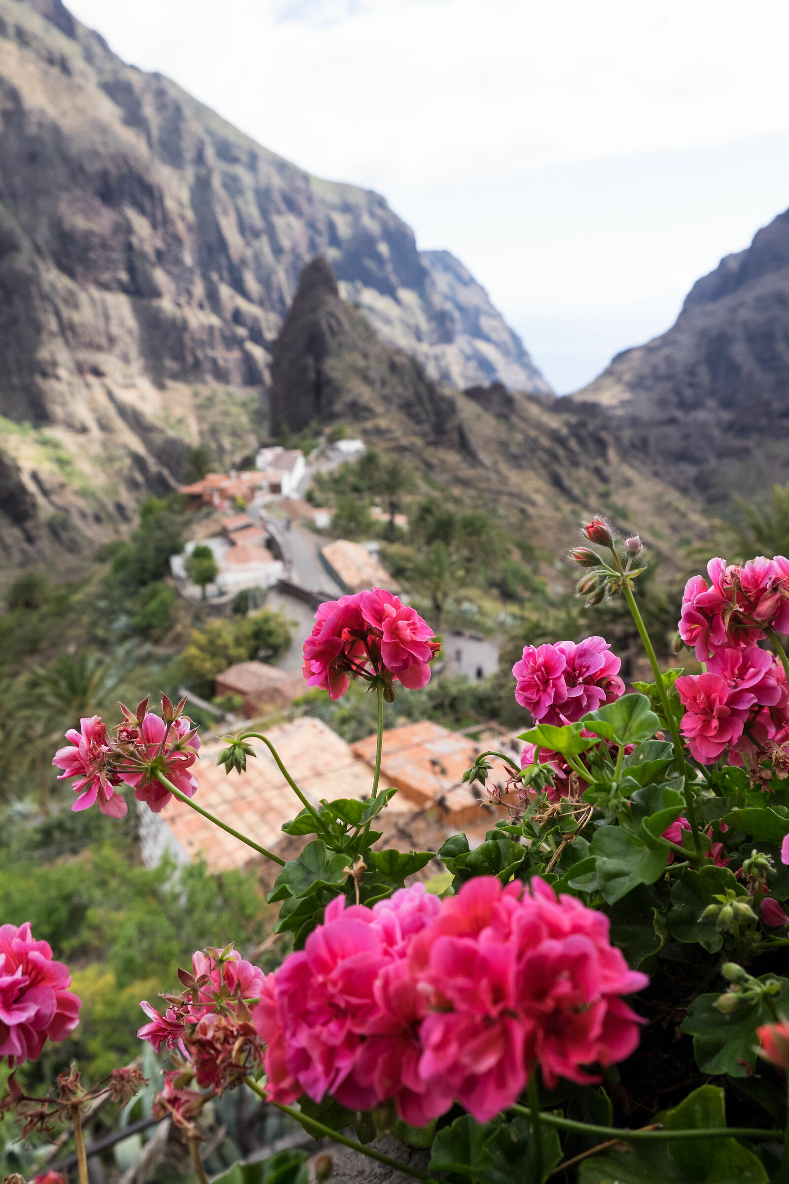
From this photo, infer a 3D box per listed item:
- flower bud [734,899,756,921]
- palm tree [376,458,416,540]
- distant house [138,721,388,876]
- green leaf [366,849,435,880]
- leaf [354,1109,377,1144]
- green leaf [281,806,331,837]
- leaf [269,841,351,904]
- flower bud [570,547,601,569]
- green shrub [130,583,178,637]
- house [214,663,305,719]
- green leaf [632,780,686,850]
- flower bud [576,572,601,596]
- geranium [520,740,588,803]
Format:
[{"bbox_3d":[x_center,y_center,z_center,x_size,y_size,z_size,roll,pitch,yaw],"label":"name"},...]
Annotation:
[{"bbox_3d":[0.182,0.165,0.460,0.013,0.008,0.008,35,-7,12],"label":"flower bud"},{"bbox_3d":[0.206,-13.889,132.000,6.000,12.200,6.000,0,17,0],"label":"palm tree"},{"bbox_3d":[-4.455,8.356,32.209,7.600,4.400,7.000,-13,22,-34],"label":"distant house"},{"bbox_3d":[0.003,0.144,0.470,0.036,0.015,0.023,0,18,0],"label":"green leaf"},{"bbox_3d":[-0.015,0.287,0.480,0.015,0.022,0.014,0,17,0],"label":"leaf"},{"bbox_3d":[-0.053,0.137,0.530,0.030,0.017,0.025,0,17,0],"label":"green leaf"},{"bbox_3d":[-0.048,0.158,0.500,0.047,0.018,0.038,4,18,11],"label":"leaf"},{"bbox_3d":[0.105,-0.019,0.490,0.017,0.009,0.009,20,-16,-6],"label":"flower bud"},{"bbox_3d":[-23.846,1.742,88.000,4.300,4.700,4.200,0,17,0],"label":"green shrub"},{"bbox_3d":[-11.485,8.353,76.000,6.000,3.000,5.400,-16,24,-41],"label":"house"},{"bbox_3d":[0.154,0.131,0.520,0.032,0.030,0.027,4,18,11],"label":"green leaf"},{"bbox_3d":[0.106,-0.004,0.485,0.015,0.009,0.009,-39,-13,-15],"label":"flower bud"},{"bbox_3d":[0.105,0.116,0.580,0.045,0.038,0.036,5,19,14],"label":"geranium"}]

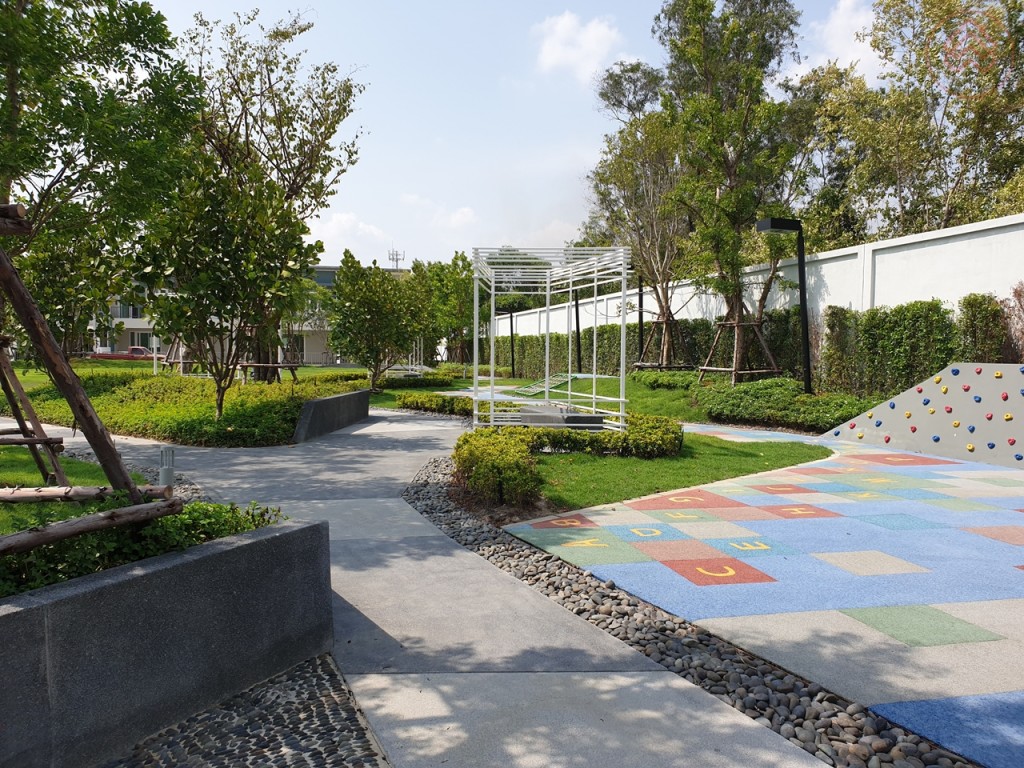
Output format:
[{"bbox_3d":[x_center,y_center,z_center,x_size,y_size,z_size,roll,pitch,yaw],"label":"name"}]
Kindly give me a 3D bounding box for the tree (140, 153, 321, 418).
[{"bbox_3d":[-5.124,-1.757,14.000,3.200,4.900,3.000,0,2,0],"label":"tree"}]

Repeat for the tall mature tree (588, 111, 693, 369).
[{"bbox_3d":[3.759,-4.099,21.831,3.000,7.300,3.000,0,3,0],"label":"tall mature tree"}]

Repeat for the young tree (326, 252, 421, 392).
[{"bbox_3d":[-4.556,-1.998,25.436,3.100,4.550,3.000,0,3,0],"label":"young tree"}]

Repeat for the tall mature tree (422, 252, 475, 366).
[{"bbox_3d":[-3.674,-4.311,44.500,3.200,6.700,3.200,0,2,0],"label":"tall mature tree"}]

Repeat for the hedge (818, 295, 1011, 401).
[{"bbox_3d":[7.124,-0.562,14.137,0.700,1.900,4.300,0,3,-13],"label":"hedge"}]

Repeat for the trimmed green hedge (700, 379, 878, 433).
[{"bbox_3d":[5.497,0.398,15.634,1.550,0.860,3.600,-1,3,-23],"label":"trimmed green hedge"}]

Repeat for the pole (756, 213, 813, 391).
[{"bbox_3d":[5.895,-1.661,16.700,0.950,3.850,0.420,0,2,-20],"label":"pole"}]

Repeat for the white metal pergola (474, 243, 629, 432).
[{"bbox_3d":[0.625,-0.693,14.033,2.500,3.180,3.300,0,3,0],"label":"white metal pergola"}]

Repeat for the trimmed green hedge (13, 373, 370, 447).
[{"bbox_3d":[-7.328,0.407,16.900,7.800,1.000,7.500,0,2,0],"label":"trimmed green hedge"}]

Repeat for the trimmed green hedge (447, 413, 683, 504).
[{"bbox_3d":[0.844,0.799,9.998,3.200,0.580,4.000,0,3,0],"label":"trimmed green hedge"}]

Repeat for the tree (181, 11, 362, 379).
[{"bbox_3d":[-6.348,-4.896,20.300,4.700,9.700,4.500,0,2,0],"label":"tree"}]

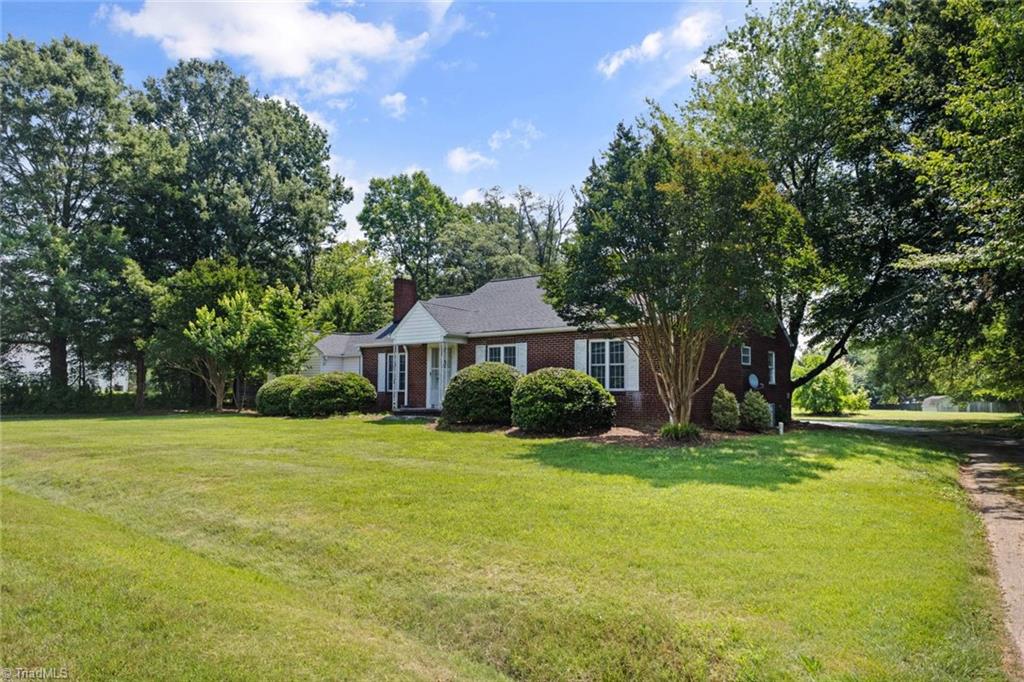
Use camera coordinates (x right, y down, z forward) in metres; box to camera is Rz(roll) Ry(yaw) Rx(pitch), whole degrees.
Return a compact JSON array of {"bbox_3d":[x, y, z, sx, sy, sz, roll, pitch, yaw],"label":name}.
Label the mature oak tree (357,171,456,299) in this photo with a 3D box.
[{"bbox_3d":[-7.835,-3.966,50.425,7.400,17.481,7.200,1,-4,-9],"label":"mature oak tree"}]

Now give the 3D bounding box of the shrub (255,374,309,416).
[{"bbox_3d":[-8.278,2.047,25.619,2.800,1.502,2.700,-3,-5,38],"label":"shrub"}]

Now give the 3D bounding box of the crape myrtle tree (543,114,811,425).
[{"bbox_3d":[4.195,-1.785,17.407,6.460,8.130,6.460,0,-5,0],"label":"crape myrtle tree"}]

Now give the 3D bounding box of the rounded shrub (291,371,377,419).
[{"bbox_3d":[-6.346,1.892,24.126,3.100,1.592,2.700,-3,-5,38],"label":"rounded shrub"}]

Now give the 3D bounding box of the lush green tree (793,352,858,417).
[{"bbox_3d":[15.628,2.086,34.239,3.600,3.123,3.500,-2,-5,24],"label":"lush green tree"}]

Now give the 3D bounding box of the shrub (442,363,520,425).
[{"bbox_3d":[-0.894,1.572,20.340,2.350,1.860,2.350,0,-5,0],"label":"shrub"}]

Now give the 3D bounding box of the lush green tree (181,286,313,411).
[{"bbox_3d":[-11.659,0.265,30.081,5.720,5.570,5.720,0,-5,0],"label":"lush green tree"}]

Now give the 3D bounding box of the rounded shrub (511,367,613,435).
[{"bbox_3d":[1.364,1.567,18.434,2.810,1.760,2.810,0,-5,0],"label":"rounded shrub"}]

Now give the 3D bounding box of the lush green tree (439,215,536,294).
[{"bbox_3d":[-2.239,-2.468,53.323,8.000,14.917,7.600,0,-4,-2],"label":"lush green tree"}]

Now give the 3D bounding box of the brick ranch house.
[{"bbox_3d":[0.428,0.096,28.427,18.700,6.100,12.200,-3,-6,36],"label":"brick ranch house"}]

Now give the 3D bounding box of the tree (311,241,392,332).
[{"bbox_3d":[-10.207,-1.020,42.187,5.800,10.401,5.600,1,-4,-14],"label":"tree"}]

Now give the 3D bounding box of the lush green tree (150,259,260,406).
[{"bbox_3d":[-15.739,-0.472,35.159,5.310,7.660,5.310,0,-5,0],"label":"lush green tree"}]

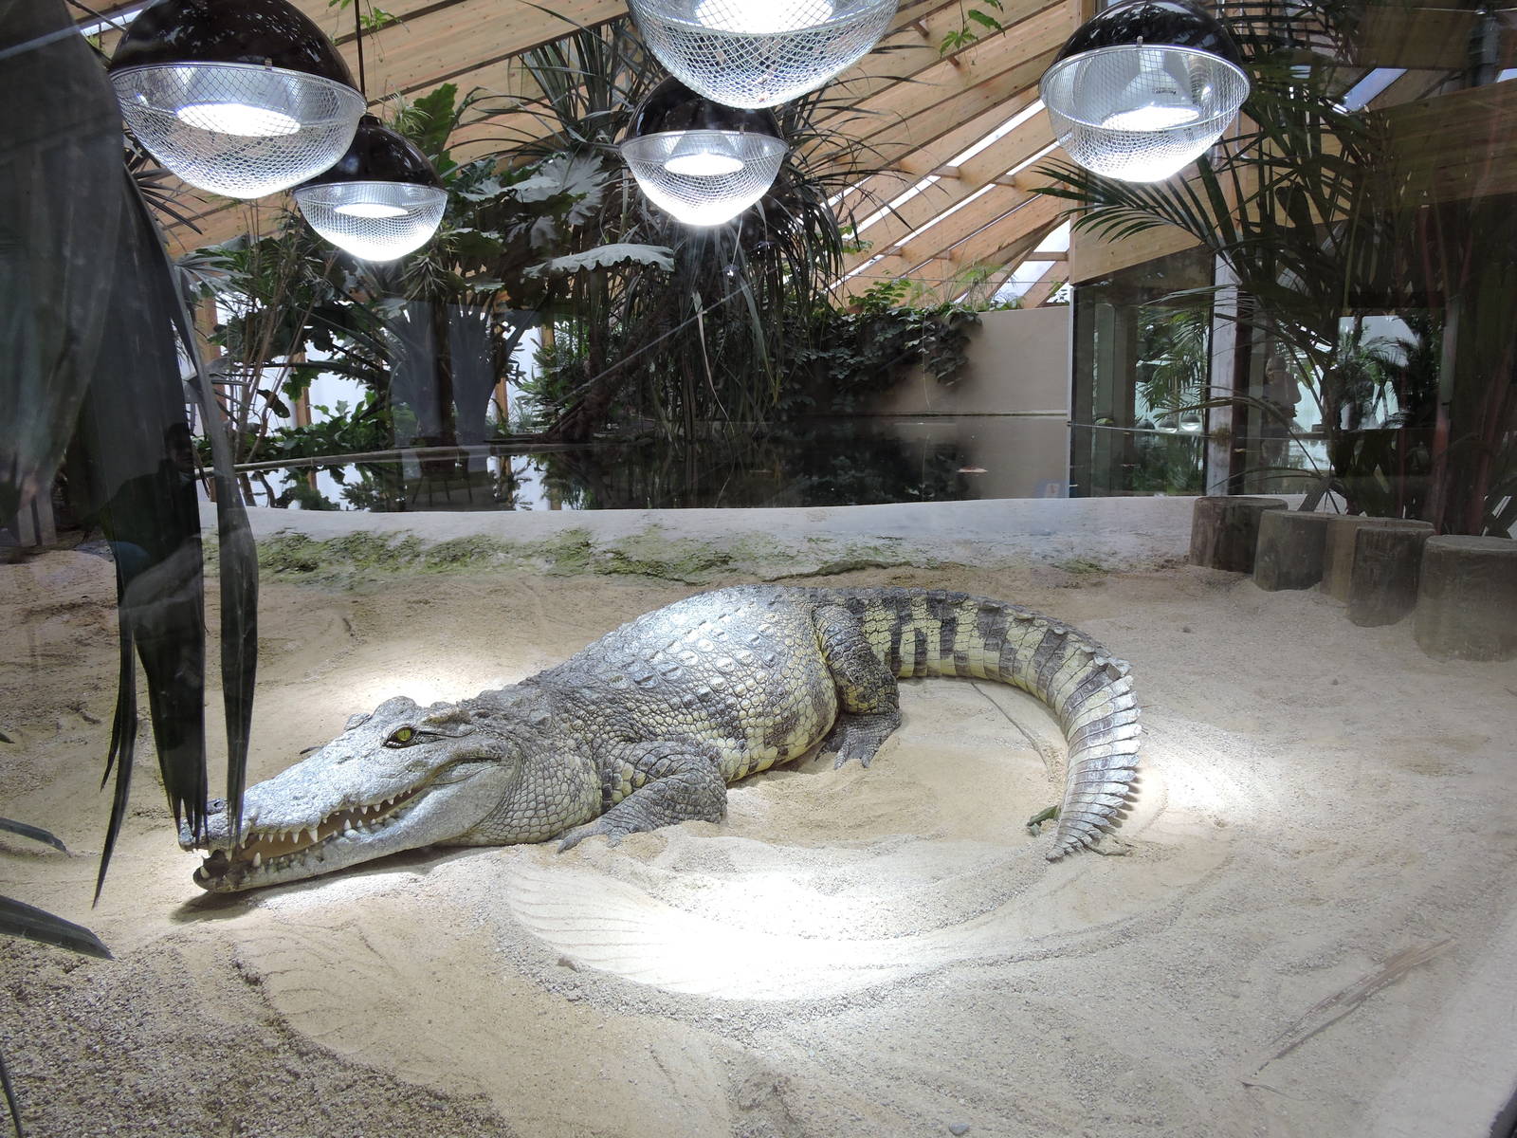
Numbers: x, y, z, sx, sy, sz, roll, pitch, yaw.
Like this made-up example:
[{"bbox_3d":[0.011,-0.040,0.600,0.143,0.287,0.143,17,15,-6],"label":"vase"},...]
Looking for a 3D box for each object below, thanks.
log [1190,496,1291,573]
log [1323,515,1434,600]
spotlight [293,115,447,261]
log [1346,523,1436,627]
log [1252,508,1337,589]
[{"bbox_3d":[2.103,-0.152,4.609,0.371,0.284,0.371,-2,10,0],"label":"log"},{"bbox_3d":[2.264,-0.026,3.861,0.339,0.285,0.339,-2,10,0],"label":"log"},{"bbox_3d":[-1.056,-1.038,2.877,0.395,0.381,0.395,-2,10,0],"label":"spotlight"},{"bbox_3d":[2.137,0.022,3.557,0.228,0.304,0.228,-2,10,0],"label":"log"},{"bbox_3d":[2.124,-0.074,4.169,0.258,0.282,0.258,-2,10,0],"label":"log"}]

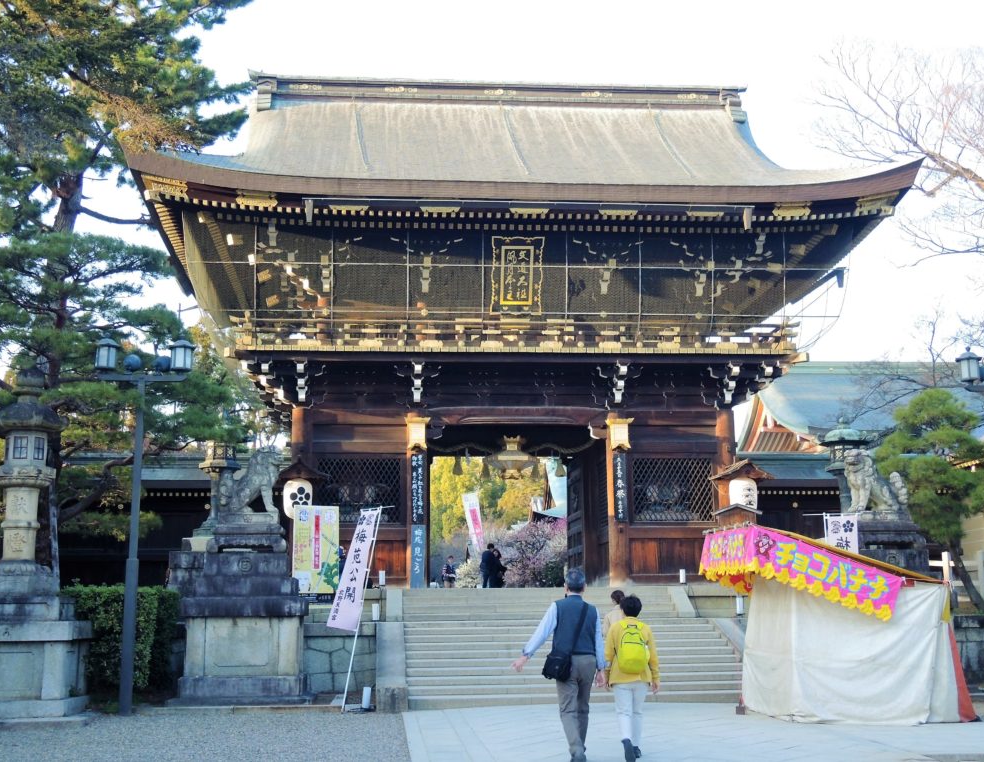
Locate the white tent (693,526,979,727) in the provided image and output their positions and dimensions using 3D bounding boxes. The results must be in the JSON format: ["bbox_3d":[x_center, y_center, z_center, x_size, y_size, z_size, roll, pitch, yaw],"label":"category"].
[{"bbox_3d":[4.397,3.113,14.586,2.600,2.370,2.250,0,-10,-5],"label":"white tent"}]

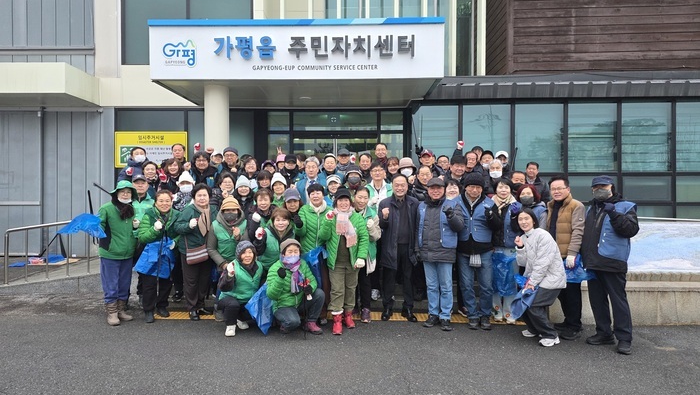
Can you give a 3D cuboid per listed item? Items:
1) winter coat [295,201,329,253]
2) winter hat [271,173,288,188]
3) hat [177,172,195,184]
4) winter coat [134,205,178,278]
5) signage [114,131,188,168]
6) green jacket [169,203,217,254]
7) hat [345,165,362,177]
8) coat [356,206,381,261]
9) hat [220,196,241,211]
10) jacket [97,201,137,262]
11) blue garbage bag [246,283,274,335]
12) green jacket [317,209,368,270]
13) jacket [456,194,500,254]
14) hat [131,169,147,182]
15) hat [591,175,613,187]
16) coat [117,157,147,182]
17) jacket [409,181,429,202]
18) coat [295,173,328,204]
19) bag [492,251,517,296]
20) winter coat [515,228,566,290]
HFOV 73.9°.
[{"bbox_3d":[-0.400,0.370,5.350,0.500,0.630,0.320,0,1,-5],"label":"winter coat"},{"bbox_3d":[-0.909,-0.222,6.000,0.195,0.175,0.220,0,1,-9],"label":"winter hat"},{"bbox_3d":[-2.200,-0.250,6.220,0.240,0.190,0.260,0,1,-14],"label":"hat"},{"bbox_3d":[-2.271,0.438,5.500,0.500,0.660,0.380,0,1,-20],"label":"winter coat"},{"bbox_3d":[-3.320,-0.790,7.800,1.210,0.610,0.040,0,1,0],"label":"signage"},{"bbox_3d":[-1.879,0.394,5.550,0.550,0.630,0.400,0,1,-15],"label":"green jacket"},{"bbox_3d":[0.055,-0.360,6.350,0.220,0.180,0.250,0,1,0],"label":"hat"},{"bbox_3d":[0.180,0.440,5.480,0.460,0.640,0.300,0,1,1],"label":"coat"},{"bbox_3d":[-1.356,0.071,5.300,0.210,0.155,0.250,0,1,-12],"label":"hat"},{"bbox_3d":[-2.694,0.389,5.400,0.460,0.700,0.330,-1,1,-36],"label":"jacket"},{"bbox_3d":[-0.970,1.210,5.080,0.340,0.560,0.200,0,1,0],"label":"blue garbage bag"},{"bbox_3d":[-0.070,0.452,5.000,0.540,0.650,0.400,0,1,5],"label":"green jacket"},{"bbox_3d":[1.420,0.303,5.220,0.510,0.690,0.360,0,1,12],"label":"jacket"},{"bbox_3d":[-2.630,-0.235,5.820,0.190,0.130,0.260,0,1,-14],"label":"hat"},{"bbox_3d":[2.443,-0.155,4.500,0.200,0.130,0.260,1,1,35],"label":"hat"},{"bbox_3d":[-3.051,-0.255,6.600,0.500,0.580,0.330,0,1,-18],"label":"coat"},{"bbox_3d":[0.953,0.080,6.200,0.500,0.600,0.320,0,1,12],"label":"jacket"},{"bbox_3d":[-0.490,0.040,6.080,0.520,0.660,0.320,0,1,-3],"label":"coat"},{"bbox_3d":[1.781,0.880,5.350,0.290,0.500,0.150,0,1,11],"label":"bag"},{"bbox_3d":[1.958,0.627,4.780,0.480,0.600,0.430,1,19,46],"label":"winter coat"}]

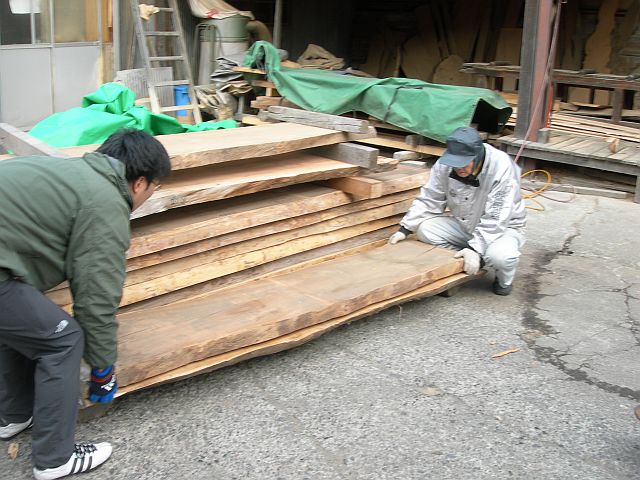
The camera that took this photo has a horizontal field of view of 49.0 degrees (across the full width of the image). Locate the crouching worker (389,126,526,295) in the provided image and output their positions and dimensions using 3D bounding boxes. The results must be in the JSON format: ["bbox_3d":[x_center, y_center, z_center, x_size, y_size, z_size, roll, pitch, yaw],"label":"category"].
[{"bbox_3d":[0.871,-0.204,4.420,0.700,0.950,0.680,15,22,40],"label":"crouching worker"}]

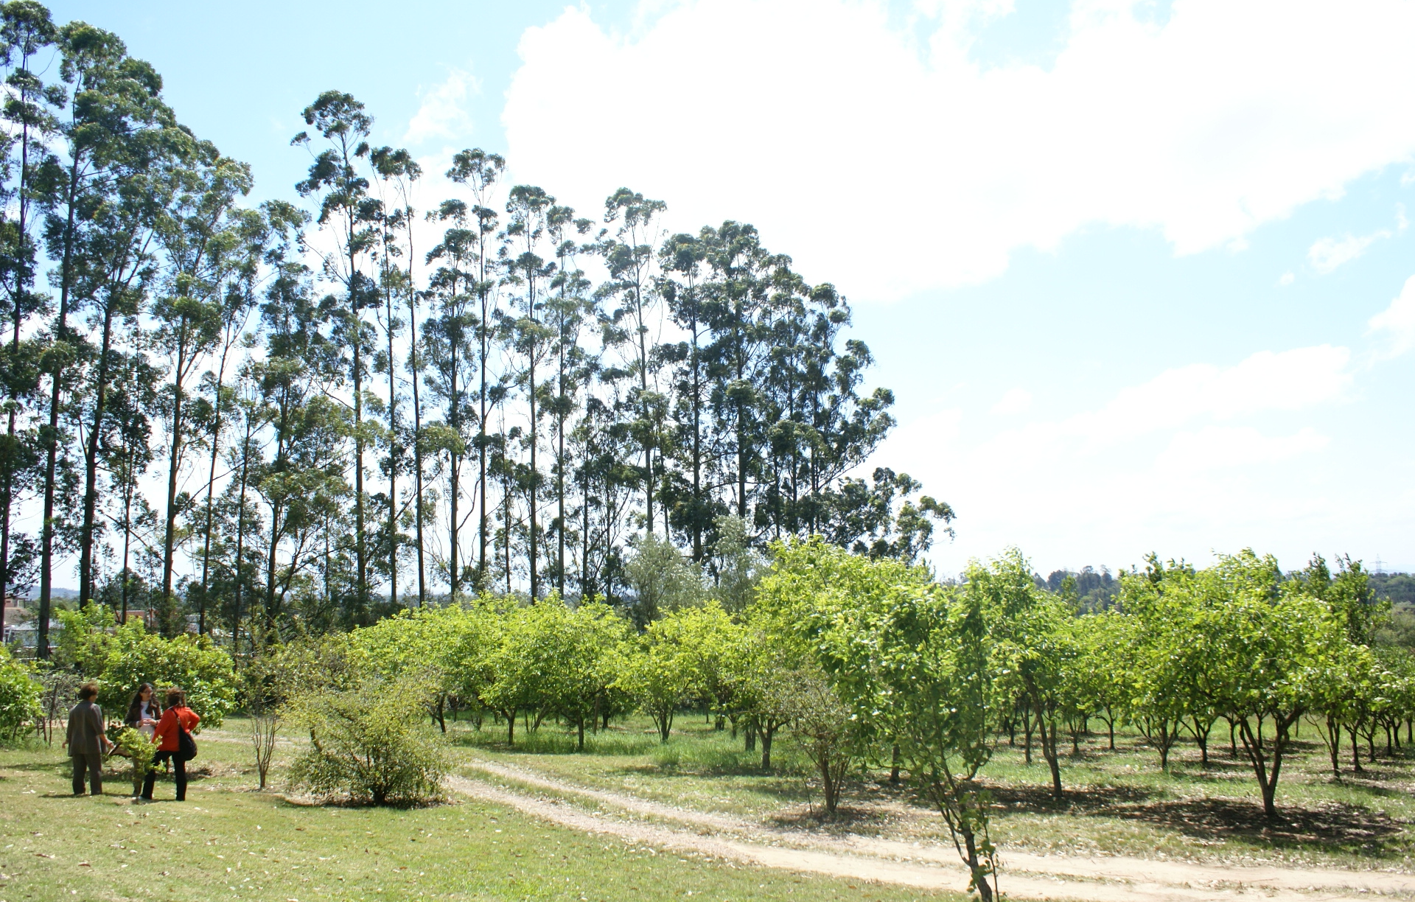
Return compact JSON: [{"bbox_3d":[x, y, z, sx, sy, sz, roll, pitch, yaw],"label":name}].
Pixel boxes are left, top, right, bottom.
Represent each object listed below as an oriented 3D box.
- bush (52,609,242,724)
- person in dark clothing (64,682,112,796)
[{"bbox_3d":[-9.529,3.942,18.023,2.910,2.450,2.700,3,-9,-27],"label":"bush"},{"bbox_3d":[-9.216,4.291,15.812,0.480,1.630,0.380,0,-8,-5],"label":"person in dark clothing"}]

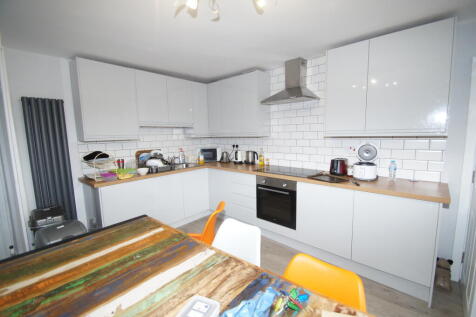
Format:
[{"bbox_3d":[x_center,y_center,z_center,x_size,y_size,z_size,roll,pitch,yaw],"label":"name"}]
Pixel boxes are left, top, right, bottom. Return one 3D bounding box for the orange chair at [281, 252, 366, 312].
[{"bbox_3d":[0.294,0.946,0.870,0.460,0.820,0.530,4,9,39],"label":"orange chair"}]

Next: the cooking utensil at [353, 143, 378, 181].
[{"bbox_3d":[1.430,0.033,2.215,0.240,0.370,0.265,5,9,42],"label":"cooking utensil"}]

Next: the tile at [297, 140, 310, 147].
[{"bbox_3d":[0.941,-0.227,2.868,0.200,0.102,0.010,5,9,42],"label":"tile"}]

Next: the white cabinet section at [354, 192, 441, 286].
[{"bbox_3d":[1.560,0.672,2.007,0.589,0.721,0.571,5,9,41],"label":"white cabinet section"}]

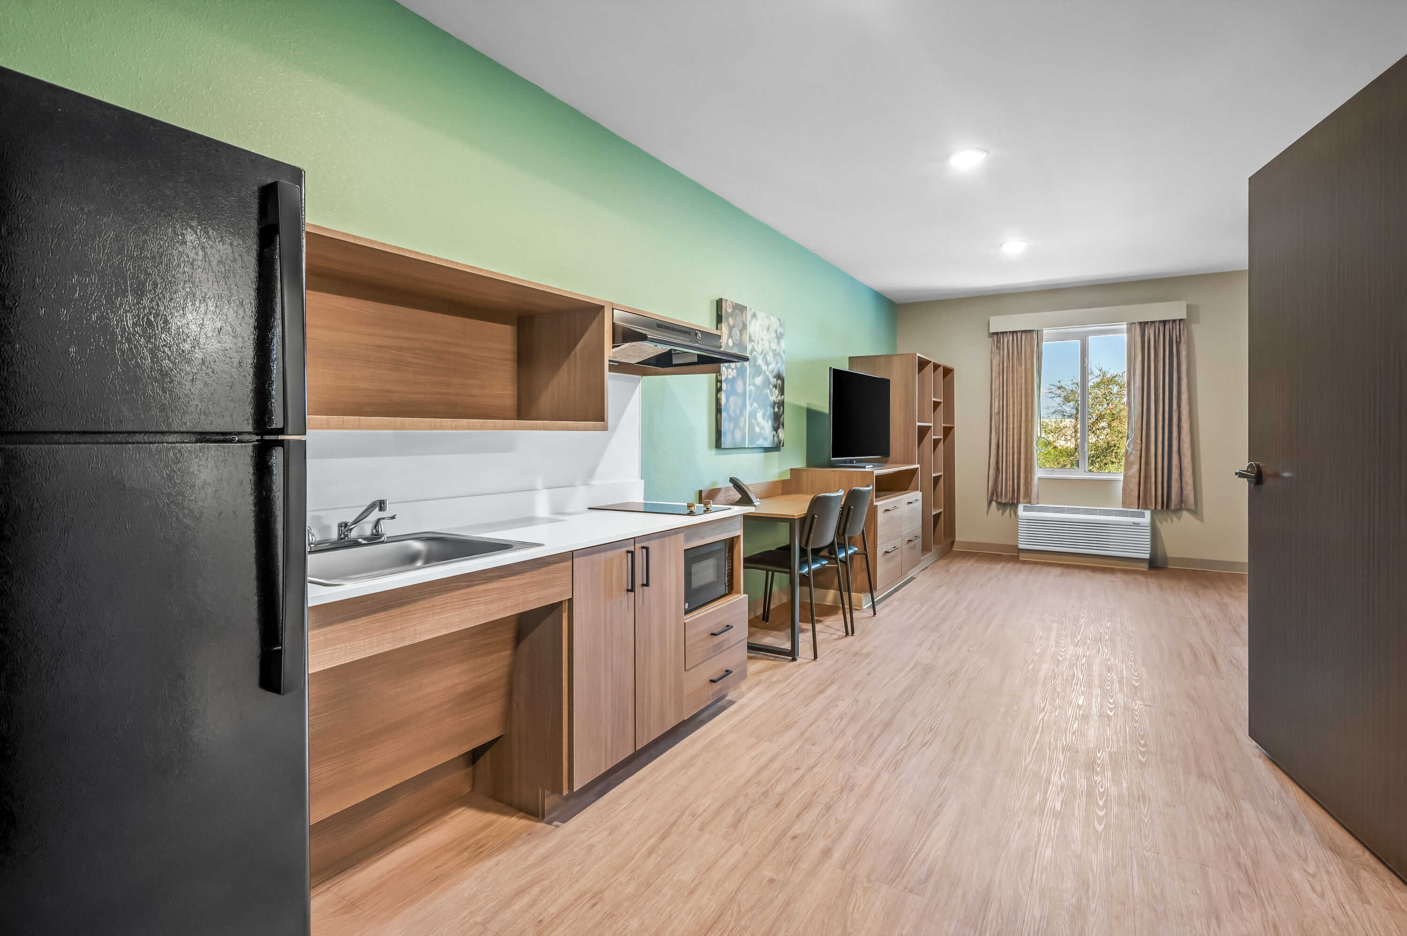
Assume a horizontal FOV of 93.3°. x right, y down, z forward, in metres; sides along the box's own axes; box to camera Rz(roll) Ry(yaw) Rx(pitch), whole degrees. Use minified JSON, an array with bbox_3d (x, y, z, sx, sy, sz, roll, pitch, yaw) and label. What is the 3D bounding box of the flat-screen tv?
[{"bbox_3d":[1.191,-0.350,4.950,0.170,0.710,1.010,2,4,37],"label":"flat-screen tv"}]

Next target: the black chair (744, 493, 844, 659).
[{"bbox_3d":[0.487,0.563,3.861,0.580,0.870,0.515,2,3,32],"label":"black chair"}]

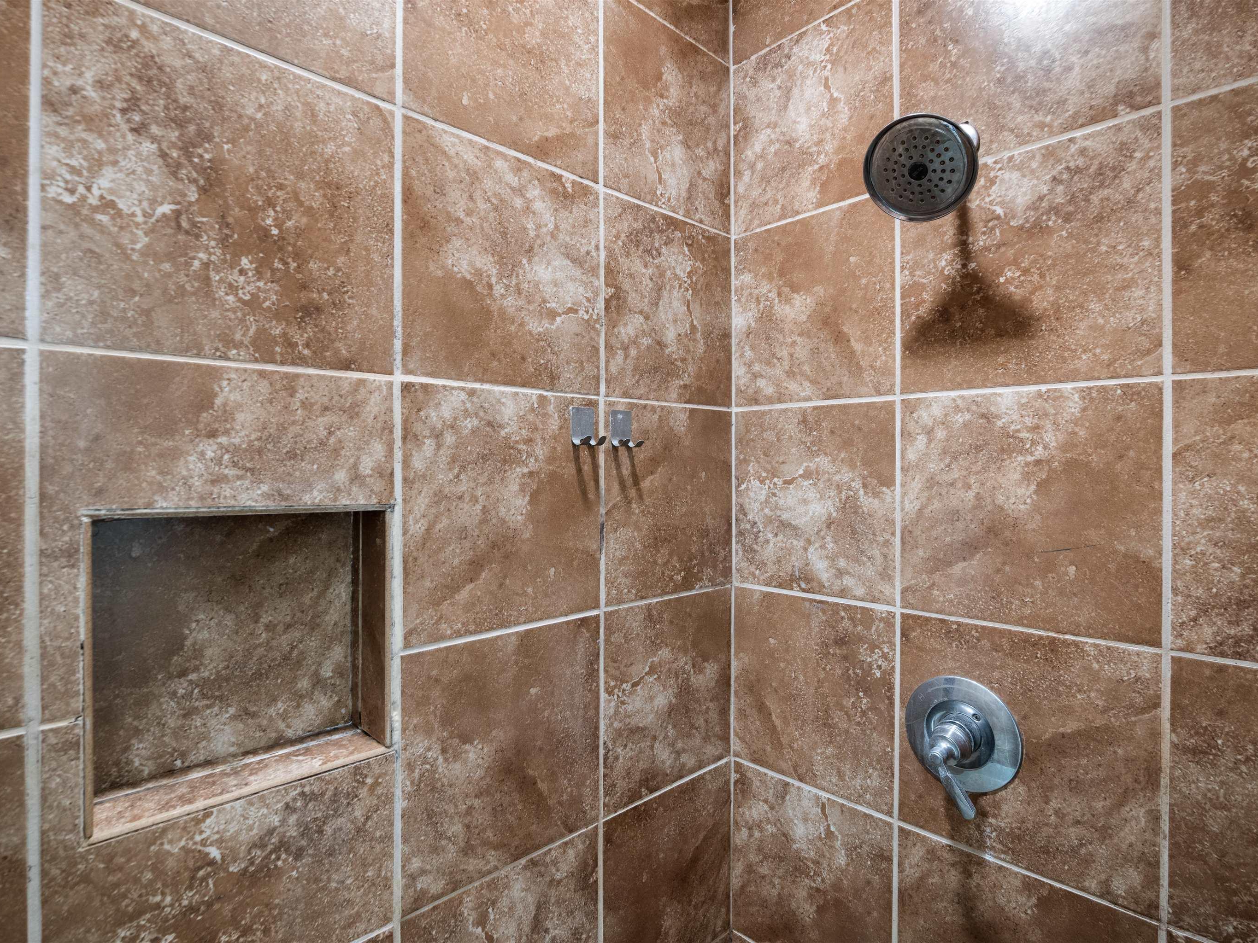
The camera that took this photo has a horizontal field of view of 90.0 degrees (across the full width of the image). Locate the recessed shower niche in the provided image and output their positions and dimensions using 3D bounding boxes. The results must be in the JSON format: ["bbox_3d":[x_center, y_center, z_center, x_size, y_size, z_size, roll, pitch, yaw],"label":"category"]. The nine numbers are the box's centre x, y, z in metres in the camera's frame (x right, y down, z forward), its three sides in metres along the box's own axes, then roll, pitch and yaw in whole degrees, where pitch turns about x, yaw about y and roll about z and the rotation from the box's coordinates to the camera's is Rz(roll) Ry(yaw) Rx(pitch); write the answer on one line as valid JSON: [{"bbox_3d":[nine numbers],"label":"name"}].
[{"bbox_3d":[-0.426,0.188,0.703,0.282,0.300,0.112,0,0,-43],"label":"recessed shower niche"}]

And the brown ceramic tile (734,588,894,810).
[{"bbox_3d":[0.317,0.389,1.112,0.309,0.330,0.010,0,0,44],"label":"brown ceramic tile"}]

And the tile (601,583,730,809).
[{"bbox_3d":[0.074,0.383,1.094,0.320,0.323,0.010,0,0,-43],"label":"tile"}]

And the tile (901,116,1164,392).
[{"bbox_3d":[0.538,-0.277,0.875,0.313,0.323,0.010,0,0,44],"label":"tile"}]

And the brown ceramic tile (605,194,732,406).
[{"bbox_3d":[0.075,-0.277,1.093,0.320,0.323,0.010,0,0,-43],"label":"brown ceramic tile"}]

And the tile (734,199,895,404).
[{"bbox_3d":[0.316,-0.283,1.108,0.309,0.326,0.010,0,0,44],"label":"tile"}]

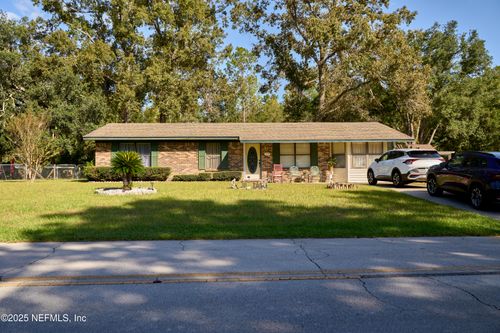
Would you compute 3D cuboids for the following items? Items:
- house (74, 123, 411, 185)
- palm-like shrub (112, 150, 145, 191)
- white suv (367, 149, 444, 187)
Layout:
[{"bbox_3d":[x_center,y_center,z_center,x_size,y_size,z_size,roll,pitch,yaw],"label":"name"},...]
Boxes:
[{"bbox_3d":[-0.200,-0.980,24.900,17.700,3.750,9.100,0,0,0],"label":"house"},{"bbox_3d":[-5.170,0.160,16.400,1.430,1.650,1.430,0,0,0],"label":"palm-like shrub"},{"bbox_3d":[7.220,0.070,18.400,1.870,1.670,4.660,0,0,-5],"label":"white suv"}]

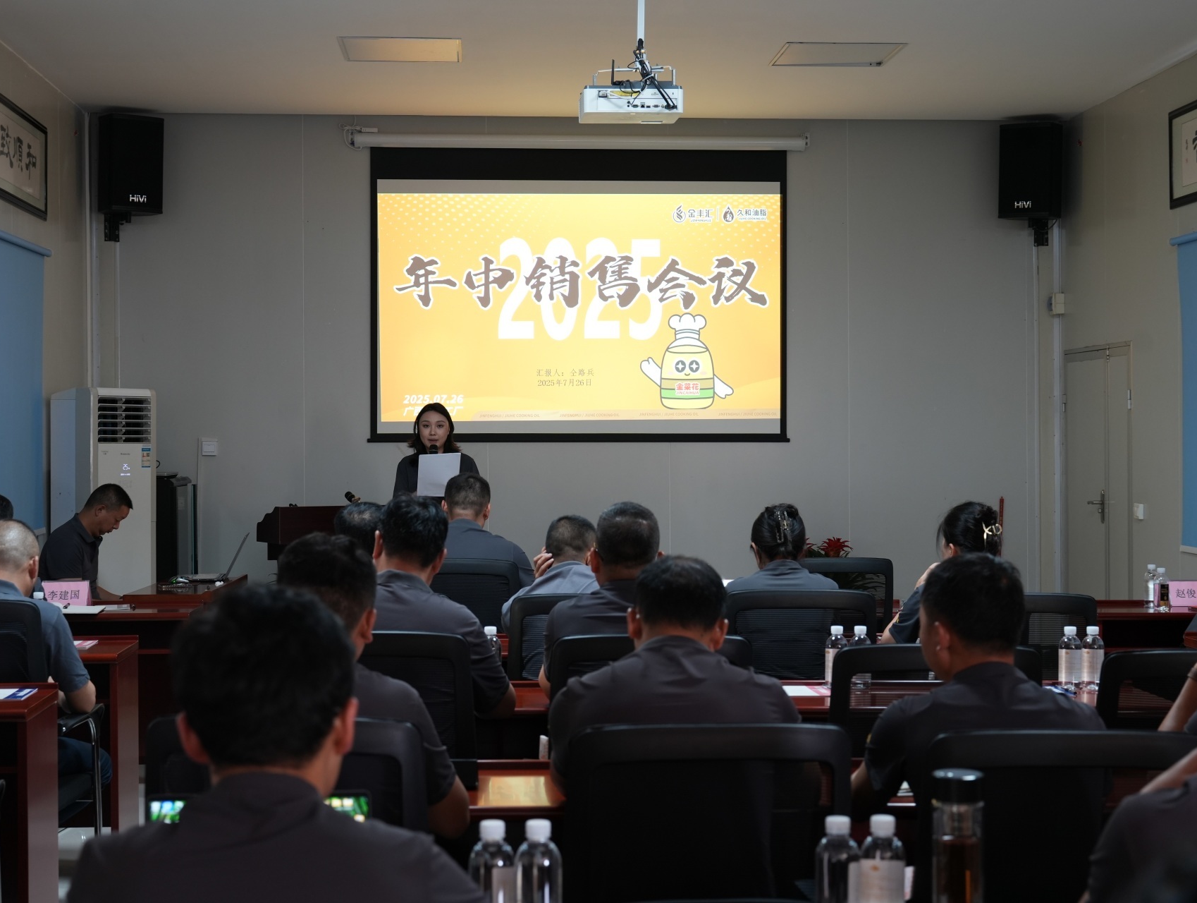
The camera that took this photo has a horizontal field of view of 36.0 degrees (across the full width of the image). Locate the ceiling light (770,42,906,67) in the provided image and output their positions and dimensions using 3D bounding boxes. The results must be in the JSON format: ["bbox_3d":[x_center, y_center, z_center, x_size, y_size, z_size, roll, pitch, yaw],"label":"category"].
[{"bbox_3d":[1.237,-2.066,9.541,0.615,0.050,0.600,0,0,-4],"label":"ceiling light"}]

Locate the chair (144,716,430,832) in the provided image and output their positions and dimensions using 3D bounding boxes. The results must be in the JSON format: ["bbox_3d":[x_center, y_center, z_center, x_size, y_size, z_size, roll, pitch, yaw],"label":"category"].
[{"bbox_3d":[-0.480,0.938,3.277,0.570,1.004,0.600,0,0,7],"label":"chair"}]

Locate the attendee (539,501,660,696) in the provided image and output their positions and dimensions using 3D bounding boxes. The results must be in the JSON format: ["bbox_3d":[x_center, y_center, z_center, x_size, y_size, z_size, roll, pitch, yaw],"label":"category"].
[{"bbox_3d":[0.073,0.782,4.774,0.480,1.300,0.750,0,1,-2],"label":"attendee"}]

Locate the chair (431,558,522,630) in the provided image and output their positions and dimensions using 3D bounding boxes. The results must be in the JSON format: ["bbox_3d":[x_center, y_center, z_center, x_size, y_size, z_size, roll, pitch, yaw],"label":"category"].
[{"bbox_3d":[-0.527,0.917,7.258,0.580,0.990,0.600,0,0,-1],"label":"chair"}]

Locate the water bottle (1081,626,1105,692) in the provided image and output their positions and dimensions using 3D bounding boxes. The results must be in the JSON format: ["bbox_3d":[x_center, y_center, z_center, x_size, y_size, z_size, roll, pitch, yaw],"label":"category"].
[{"bbox_3d":[1.406,0.585,5.242,0.064,0.178,0.064,0,1,0],"label":"water bottle"}]

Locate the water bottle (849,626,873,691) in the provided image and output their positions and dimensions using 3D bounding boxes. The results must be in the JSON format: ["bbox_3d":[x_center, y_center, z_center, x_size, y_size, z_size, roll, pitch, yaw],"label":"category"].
[{"bbox_3d":[0.737,0.577,5.160,0.063,0.176,0.063,0,0,-4],"label":"water bottle"}]

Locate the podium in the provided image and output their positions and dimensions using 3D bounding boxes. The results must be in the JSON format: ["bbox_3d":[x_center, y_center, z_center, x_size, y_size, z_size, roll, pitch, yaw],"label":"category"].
[{"bbox_3d":[-1.351,0.835,9.495,0.740,1.110,0.480,0,1,-24],"label":"podium"}]

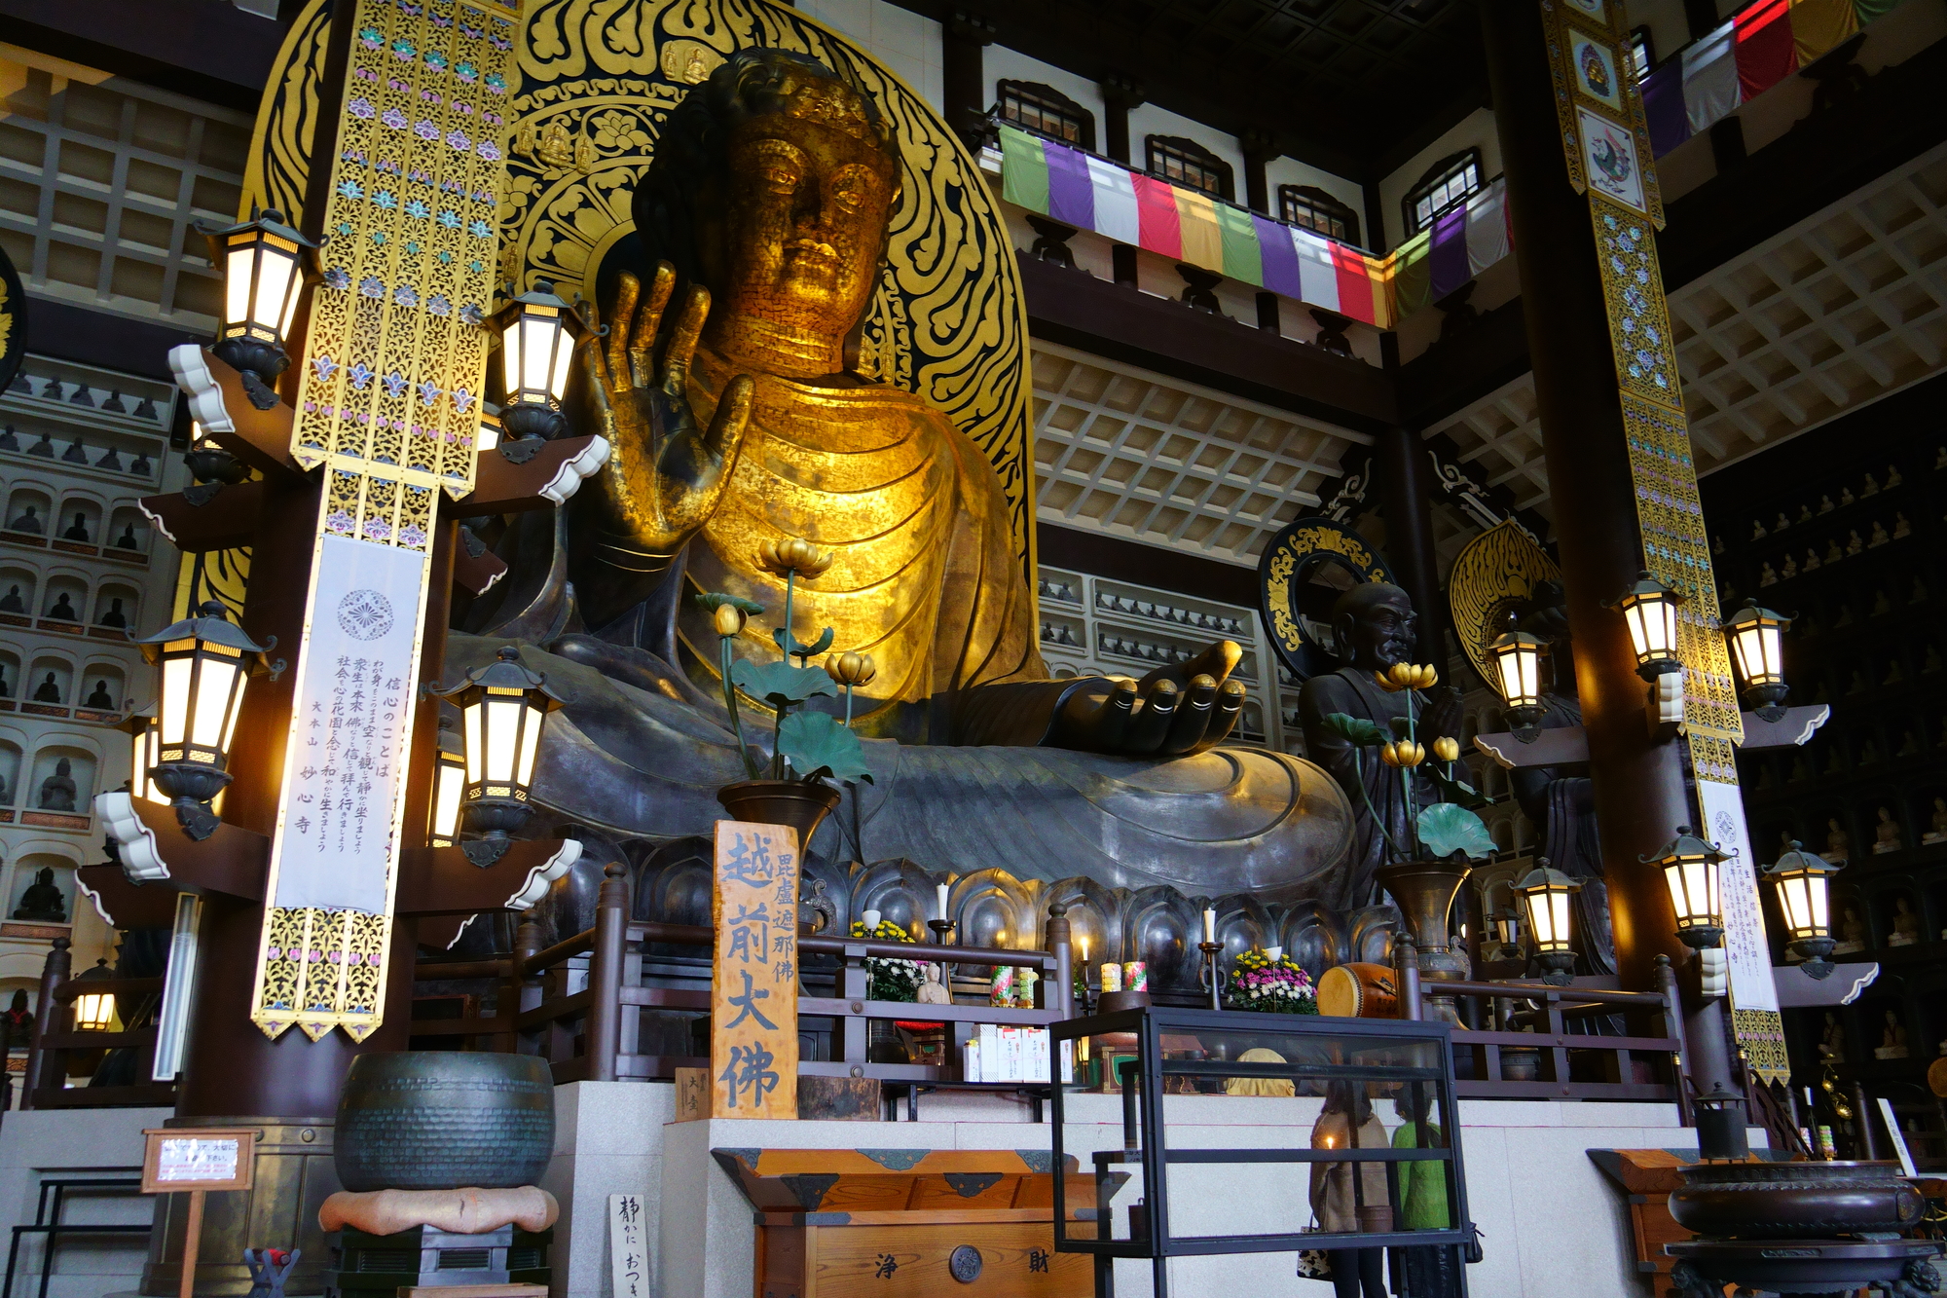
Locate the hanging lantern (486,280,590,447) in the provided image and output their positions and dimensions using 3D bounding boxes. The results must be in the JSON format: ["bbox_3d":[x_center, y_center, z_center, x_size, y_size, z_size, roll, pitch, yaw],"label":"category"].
[{"bbox_3d":[-3.312,-2.179,11.471,0.770,1.404,0.770,10,-22,-28],"label":"hanging lantern"}]

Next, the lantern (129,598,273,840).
[{"bbox_3d":[-5.125,0.453,9.981,0.923,1.633,0.831,-5,-20,13],"label":"lantern"}]

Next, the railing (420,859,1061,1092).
[{"bbox_3d":[-1.876,2.696,11.827,5.013,1.414,2.184,10,-22,-28],"label":"railing"}]

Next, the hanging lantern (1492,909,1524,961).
[{"bbox_3d":[14.221,7.545,40.292,0.770,1.404,0.770,10,-22,-28],"label":"hanging lantern"}]

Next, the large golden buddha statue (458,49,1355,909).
[{"bbox_3d":[-2.397,-3.909,24.080,14.144,17.160,10.400,10,-22,-28],"label":"large golden buddha statue"}]

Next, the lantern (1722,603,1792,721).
[{"bbox_3d":[9.650,0.050,18.556,0.770,1.404,0.770,10,-22,-28],"label":"lantern"}]

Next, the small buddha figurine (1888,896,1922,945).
[{"bbox_3d":[22.555,6.600,36.689,0.420,1.170,0.570,10,-22,-28],"label":"small buddha figurine"}]

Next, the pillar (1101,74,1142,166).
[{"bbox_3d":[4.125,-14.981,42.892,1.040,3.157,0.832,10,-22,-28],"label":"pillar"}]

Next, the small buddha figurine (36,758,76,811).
[{"bbox_3d":[-18.377,2.727,30.332,0.666,1.129,0.624,10,-22,-28],"label":"small buddha figurine"}]

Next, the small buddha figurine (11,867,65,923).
[{"bbox_3d":[-18.221,4.822,29.686,0.853,1.119,0.728,10,-22,-28],"label":"small buddha figurine"}]

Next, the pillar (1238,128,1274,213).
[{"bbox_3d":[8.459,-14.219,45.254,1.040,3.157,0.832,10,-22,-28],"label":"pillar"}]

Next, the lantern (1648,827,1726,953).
[{"bbox_3d":[7.874,2.611,16.571,0.770,1.383,0.770,10,-22,-28],"label":"lantern"}]

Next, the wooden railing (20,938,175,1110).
[{"bbox_3d":[-7.236,3.282,13.258,1.716,1.435,0.208,10,-22,-28],"label":"wooden railing"}]

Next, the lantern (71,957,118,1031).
[{"bbox_3d":[-14.856,6.010,25.589,0.831,1.562,0.923,-5,-20,13],"label":"lantern"}]

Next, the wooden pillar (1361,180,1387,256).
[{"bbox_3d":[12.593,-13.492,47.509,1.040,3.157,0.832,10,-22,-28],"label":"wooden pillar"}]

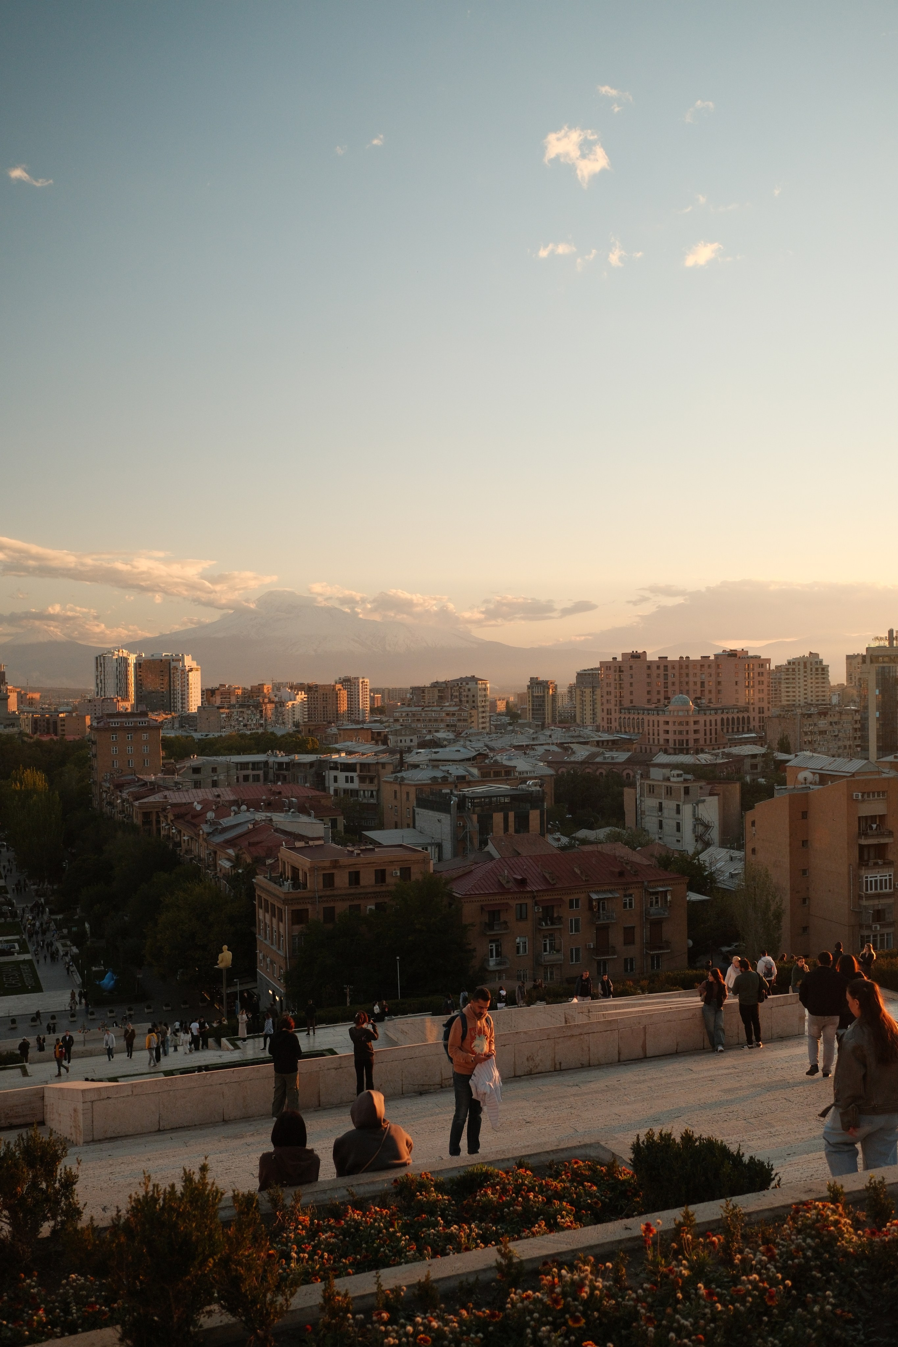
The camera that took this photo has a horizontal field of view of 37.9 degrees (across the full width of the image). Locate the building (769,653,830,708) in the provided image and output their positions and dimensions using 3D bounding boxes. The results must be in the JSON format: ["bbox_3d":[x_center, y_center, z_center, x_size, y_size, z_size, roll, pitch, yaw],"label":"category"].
[{"bbox_3d":[258.494,12.859,961.959,40.000,56.000,24.000,-1,0,9],"label":"building"}]

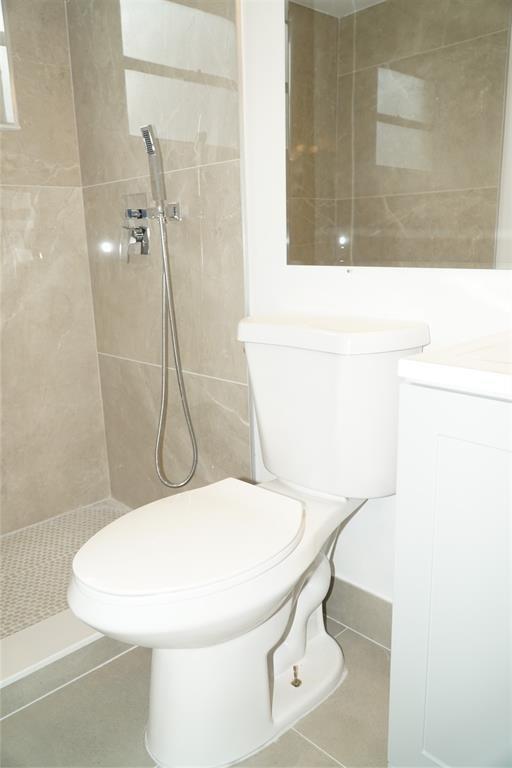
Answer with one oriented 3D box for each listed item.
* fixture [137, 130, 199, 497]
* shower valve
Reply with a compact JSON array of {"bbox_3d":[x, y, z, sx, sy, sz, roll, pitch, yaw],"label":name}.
[{"bbox_3d":[-0.293,-0.184,1.781,0.105,1.116,0.195,-14,18,-42],"label":"fixture"},{"bbox_3d":[-0.407,-0.495,1.856,0.060,0.199,0.136,-14,18,-42],"label":"shower valve"}]

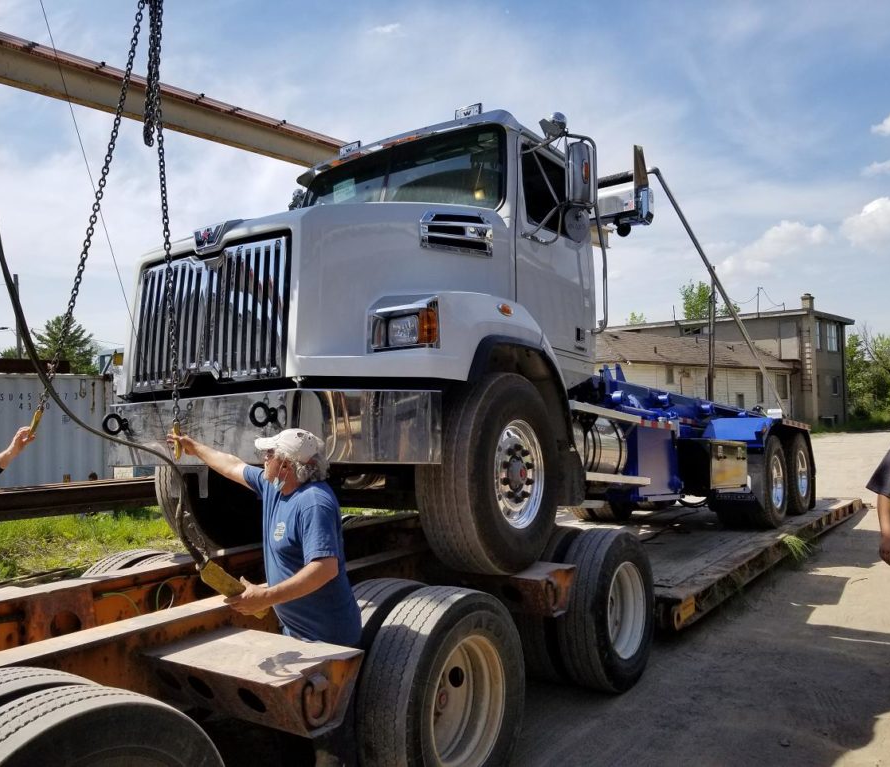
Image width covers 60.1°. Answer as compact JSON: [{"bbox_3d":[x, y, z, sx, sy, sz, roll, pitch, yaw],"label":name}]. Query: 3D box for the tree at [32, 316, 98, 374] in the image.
[{"bbox_3d":[-29.700,-1.050,60.000,5.500,8.300,5.500,-1,0,0],"label":"tree"}]

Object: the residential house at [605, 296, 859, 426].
[{"bbox_3d":[17.600,-1.100,50.000,14.000,6.900,8.500,-2,0,40],"label":"residential house"}]

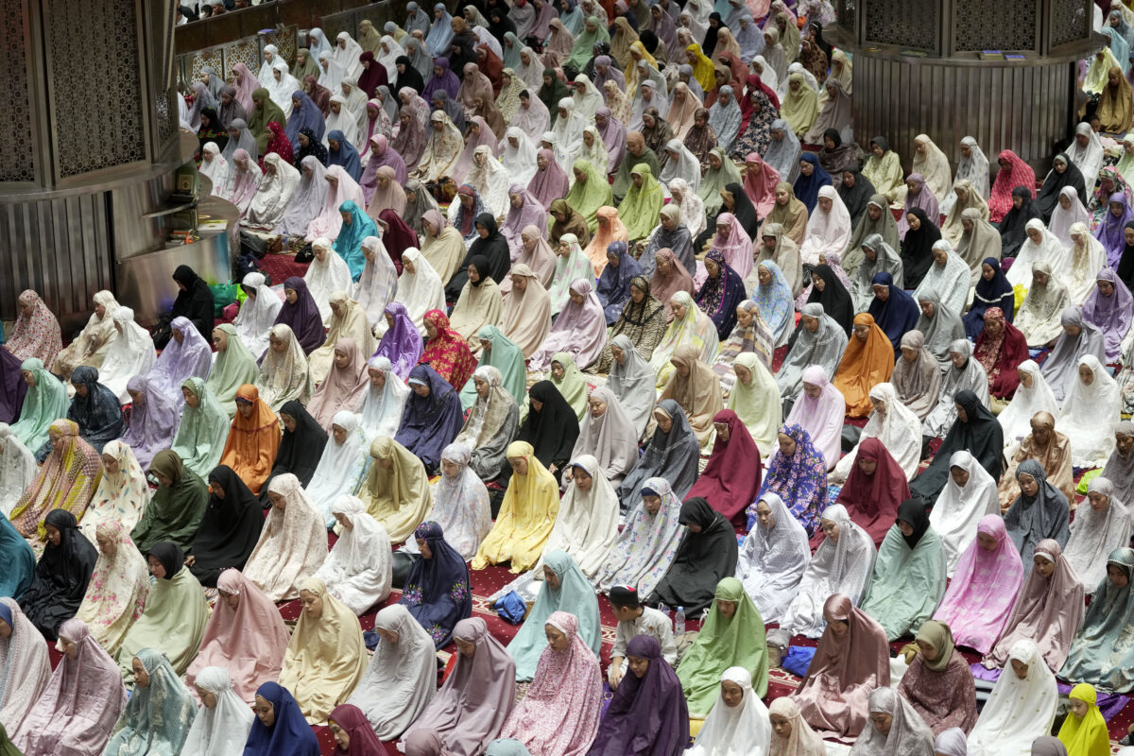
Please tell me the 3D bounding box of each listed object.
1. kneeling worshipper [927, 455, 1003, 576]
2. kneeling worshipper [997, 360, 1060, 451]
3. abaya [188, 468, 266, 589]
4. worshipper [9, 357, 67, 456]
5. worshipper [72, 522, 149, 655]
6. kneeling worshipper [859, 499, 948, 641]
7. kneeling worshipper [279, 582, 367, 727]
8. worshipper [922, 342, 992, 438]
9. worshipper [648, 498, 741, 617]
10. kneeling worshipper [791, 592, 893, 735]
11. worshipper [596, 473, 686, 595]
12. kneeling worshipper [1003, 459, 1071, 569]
[{"bbox_3d":[2.930,0.968,16.230,0.520,0.817,0.690,9,17,34],"label":"kneeling worshipper"},{"bbox_3d":[3.705,0.228,17.483,0.516,0.766,0.687,10,22,30],"label":"kneeling worshipper"},{"bbox_3d":[-2.511,1.006,16.006,0.496,0.807,0.650,10,21,29],"label":"abaya"},{"bbox_3d":[-4.776,0.223,19.770,0.520,0.812,0.690,9,17,34],"label":"worshipper"},{"bbox_3d":[-3.102,1.351,15.152,0.480,0.800,0.660,8,19,27],"label":"worshipper"},{"bbox_3d":[2.294,1.260,14.995,0.520,0.845,0.690,9,17,34],"label":"kneeling worshipper"},{"bbox_3d":[-1.536,1.660,13.783,0.520,0.819,0.690,9,17,34],"label":"kneeling worshipper"},{"bbox_3d":[3.294,0.043,18.581,0.521,0.797,0.708,9,21,28],"label":"worshipper"},{"bbox_3d":[0.899,1.215,15.471,0.520,0.797,0.690,9,17,34],"label":"worshipper"},{"bbox_3d":[1.710,1.715,13.689,0.540,0.801,0.722,9,21,26],"label":"kneeling worshipper"},{"bbox_3d":[0.536,1.126,16.464,0.542,0.810,0.714,10,21,29],"label":"worshipper"},{"bbox_3d":[3.574,1.012,16.689,0.455,0.816,0.665,10,21,29],"label":"kneeling worshipper"}]

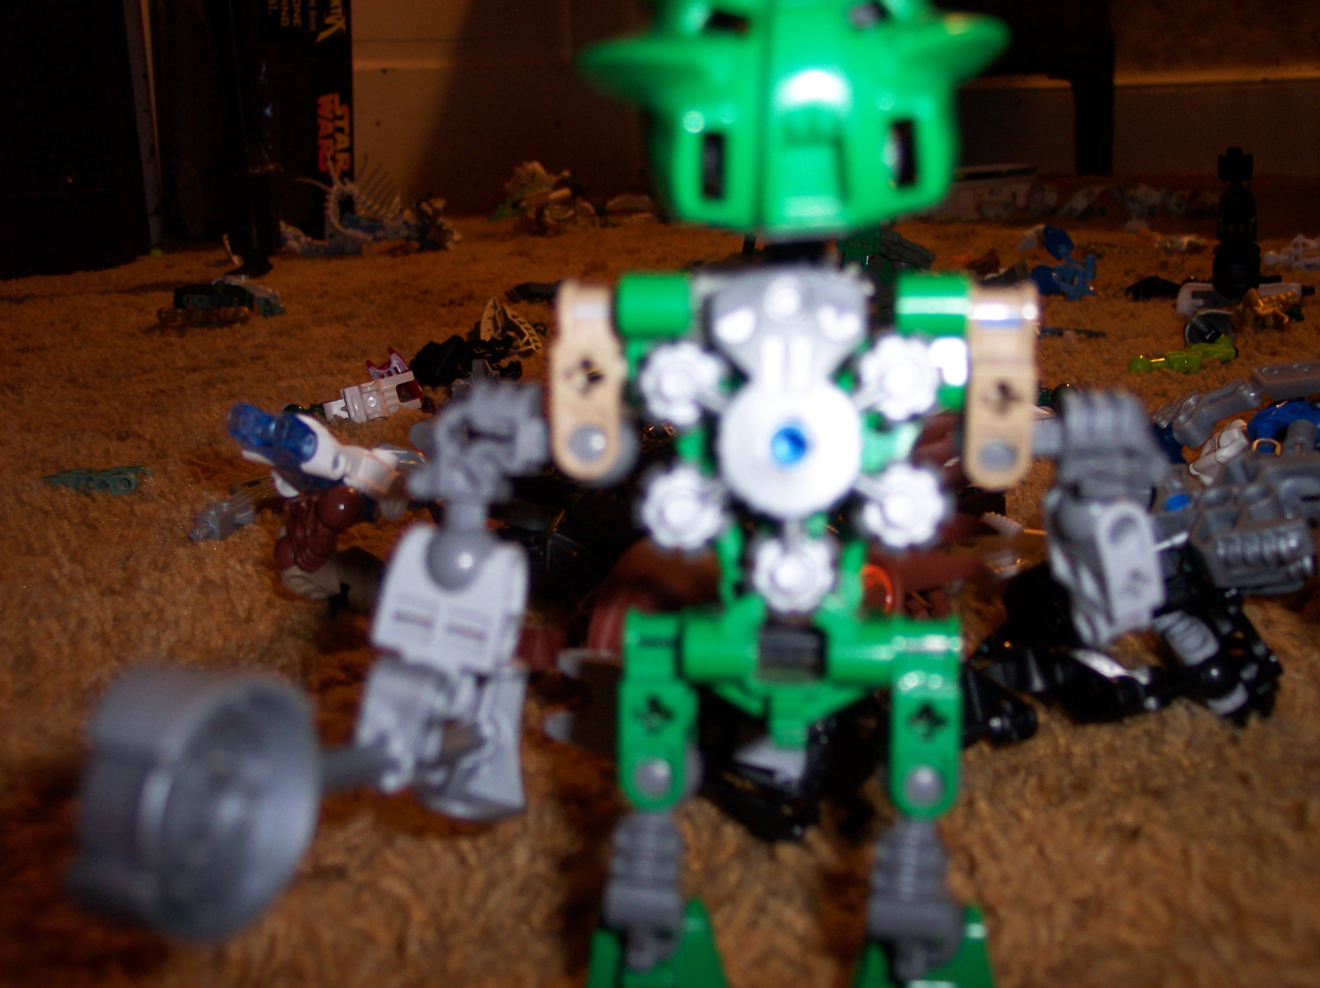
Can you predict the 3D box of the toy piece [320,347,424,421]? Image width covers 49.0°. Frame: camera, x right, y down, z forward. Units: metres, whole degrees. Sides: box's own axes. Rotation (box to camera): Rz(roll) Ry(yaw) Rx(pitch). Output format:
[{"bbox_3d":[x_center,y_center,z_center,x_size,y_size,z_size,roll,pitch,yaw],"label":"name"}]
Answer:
[{"bbox_3d":[-0.118,-0.044,0.593,0.041,0.027,0.021,-16,7,-16],"label":"toy piece"}]

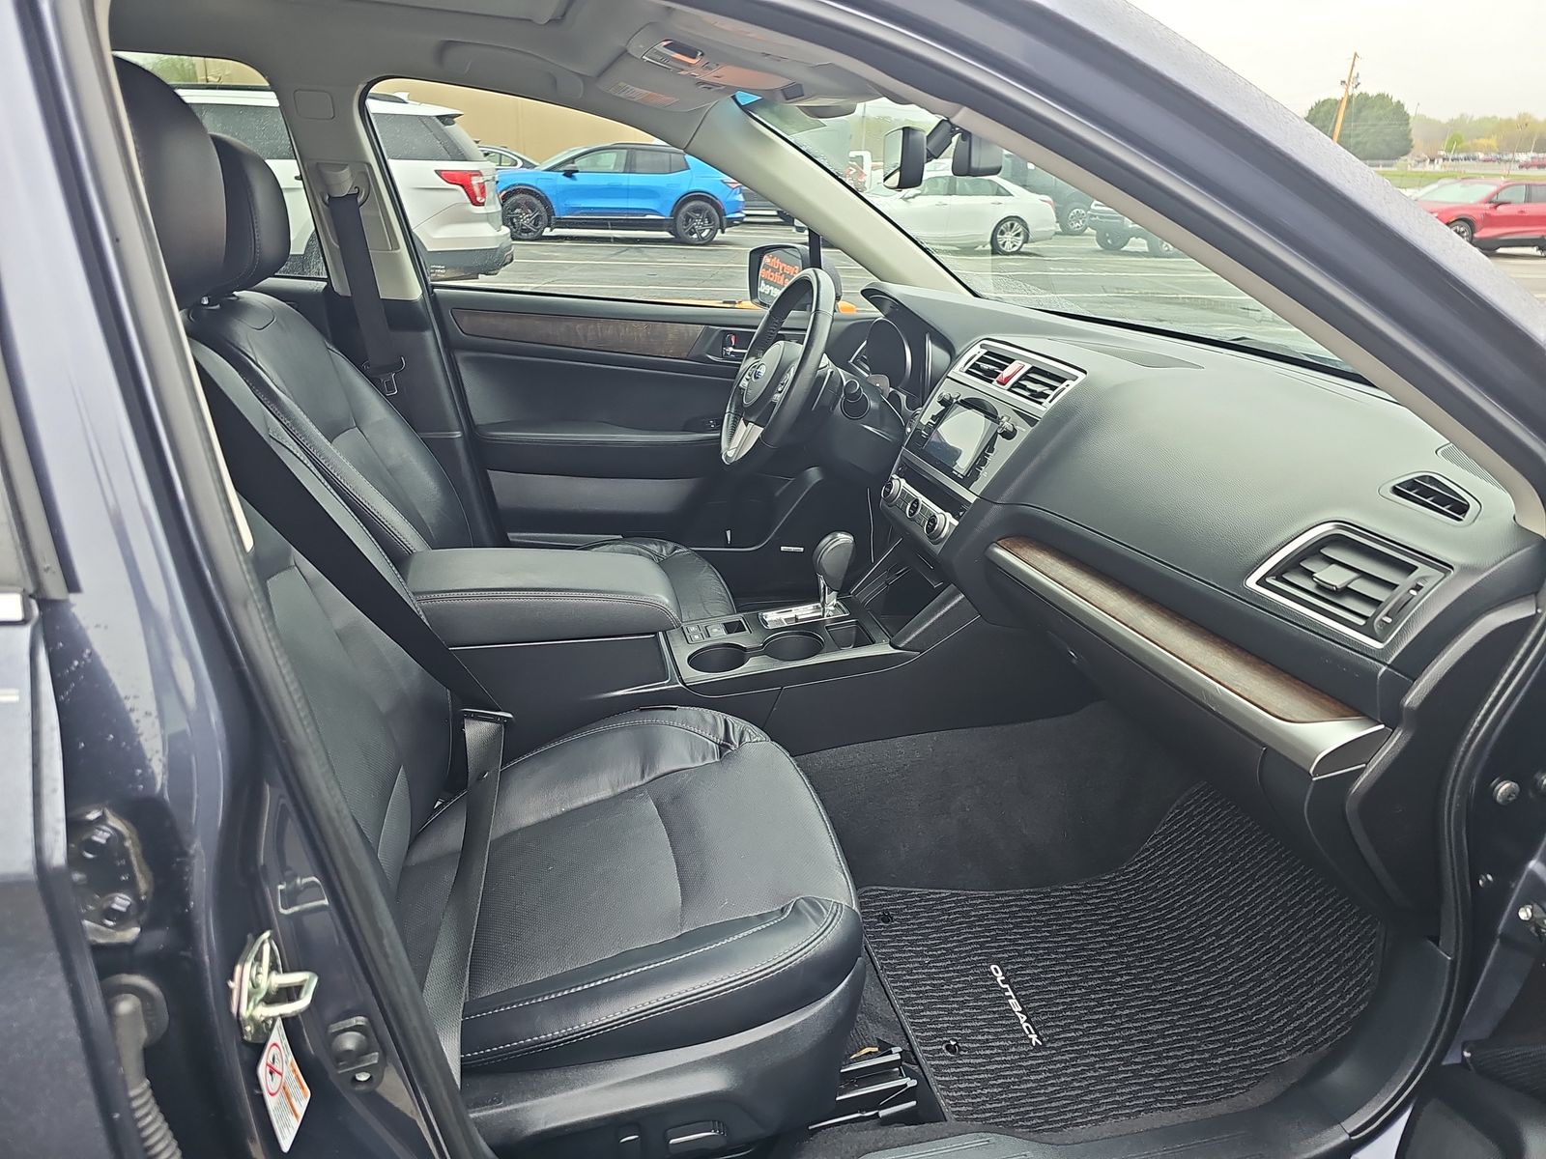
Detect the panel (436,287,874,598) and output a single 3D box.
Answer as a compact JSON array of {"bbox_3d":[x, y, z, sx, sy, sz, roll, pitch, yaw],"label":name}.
[{"bbox_3d":[-0.203,-0.250,2.187,0.950,0.700,0.140,-4,23,-14],"label":"panel"}]

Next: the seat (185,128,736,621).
[{"bbox_3d":[-0.485,-0.161,1.758,0.880,1.090,0.530,-4,23,-14],"label":"seat"}]

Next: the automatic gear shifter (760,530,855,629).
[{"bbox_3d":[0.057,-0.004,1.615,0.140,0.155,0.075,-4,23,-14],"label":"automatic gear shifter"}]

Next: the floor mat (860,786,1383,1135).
[{"bbox_3d":[0.488,0.493,1.507,0.630,0.220,0.470,-4,23,-14],"label":"floor mat"}]

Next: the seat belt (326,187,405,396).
[{"bbox_3d":[-0.738,-0.508,1.884,0.085,0.400,0.060,-4,23,-14],"label":"seat belt"}]

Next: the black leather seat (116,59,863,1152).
[{"bbox_3d":[-0.275,0.095,1.089,0.840,1.130,0.530,-4,23,-14],"label":"black leather seat"}]

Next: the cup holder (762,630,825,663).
[{"bbox_3d":[0.030,0.137,1.556,0.093,0.075,0.093,-4,23,-14],"label":"cup holder"}]

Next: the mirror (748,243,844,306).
[{"bbox_3d":[0.047,-0.681,2.298,0.120,0.140,0.220,-9,25,-25],"label":"mirror"}]

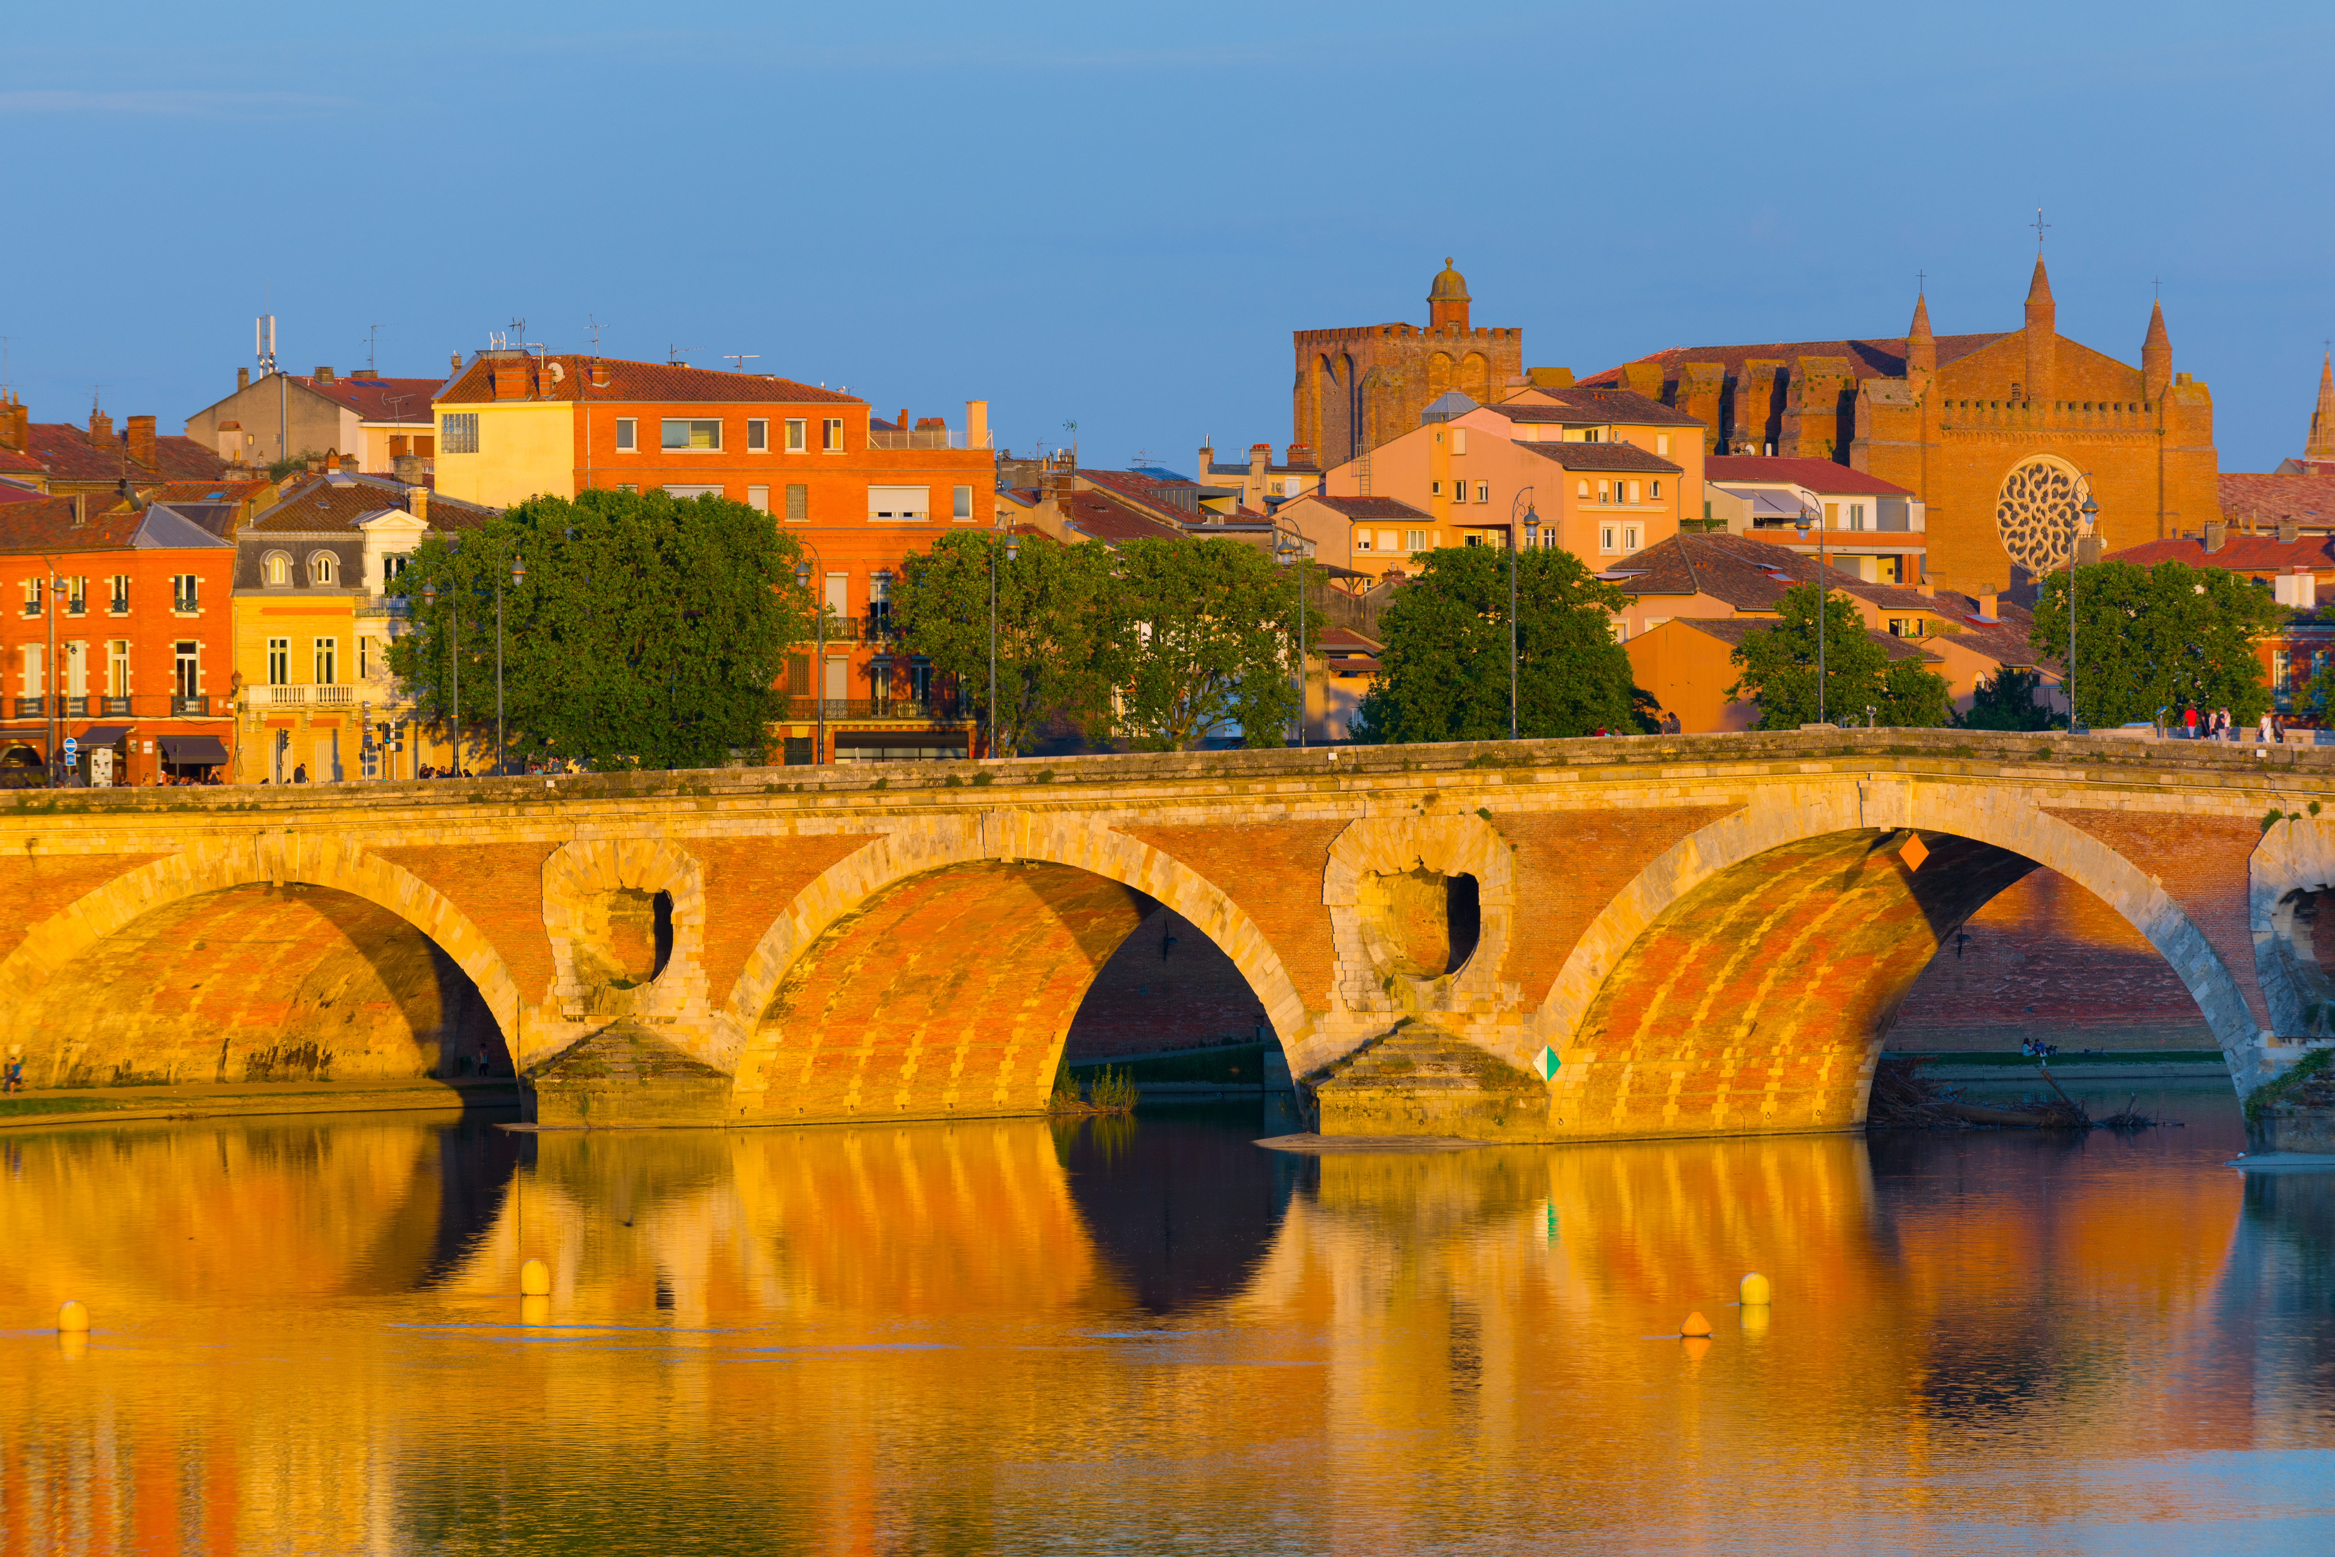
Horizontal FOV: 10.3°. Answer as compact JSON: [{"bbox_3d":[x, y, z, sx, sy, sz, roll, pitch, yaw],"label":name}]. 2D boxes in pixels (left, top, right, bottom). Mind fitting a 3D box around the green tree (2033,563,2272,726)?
[{"bbox_3d":[46.064,-4.298,606.000,11.590,11.870,11.500,0,0,0],"label":"green tree"}]

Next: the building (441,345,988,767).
[{"bbox_3d":[-20.564,-8.702,577.759,23.200,20.290,14.000,0,0,-15],"label":"building"}]

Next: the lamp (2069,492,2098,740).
[{"bbox_3d":[33.575,-5.899,475.093,0.550,10.430,1.650,0,0,39],"label":"lamp"}]

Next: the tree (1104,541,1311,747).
[{"bbox_3d":[1.733,-4.611,573.000,8.700,12.220,9.500,0,0,0],"label":"tree"}]

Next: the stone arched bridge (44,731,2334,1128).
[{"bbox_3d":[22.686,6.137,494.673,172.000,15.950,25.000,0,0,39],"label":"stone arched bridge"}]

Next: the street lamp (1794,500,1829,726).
[{"bbox_3d":[25.006,-5.860,503.723,0.550,10.560,1.650,0,0,39],"label":"street lamp"}]

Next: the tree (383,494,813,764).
[{"bbox_3d":[-24.396,-5.499,556.000,18.060,13.880,15.000,0,0,0],"label":"tree"}]

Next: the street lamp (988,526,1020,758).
[{"bbox_3d":[-6.345,-5.120,507.304,0.550,10.510,1.650,0,0,39],"label":"street lamp"}]

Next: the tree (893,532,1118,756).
[{"bbox_3d":[-7.097,-4.628,567.000,9.810,12.280,10.500,0,0,0],"label":"tree"}]

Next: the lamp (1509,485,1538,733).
[{"bbox_3d":[13.552,-5.788,491.250,0.550,10.450,1.650,0,0,39],"label":"lamp"}]

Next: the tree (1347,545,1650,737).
[{"bbox_3d":[14.866,-4.509,584.000,13.220,12.180,12.500,0,0,0],"label":"tree"}]

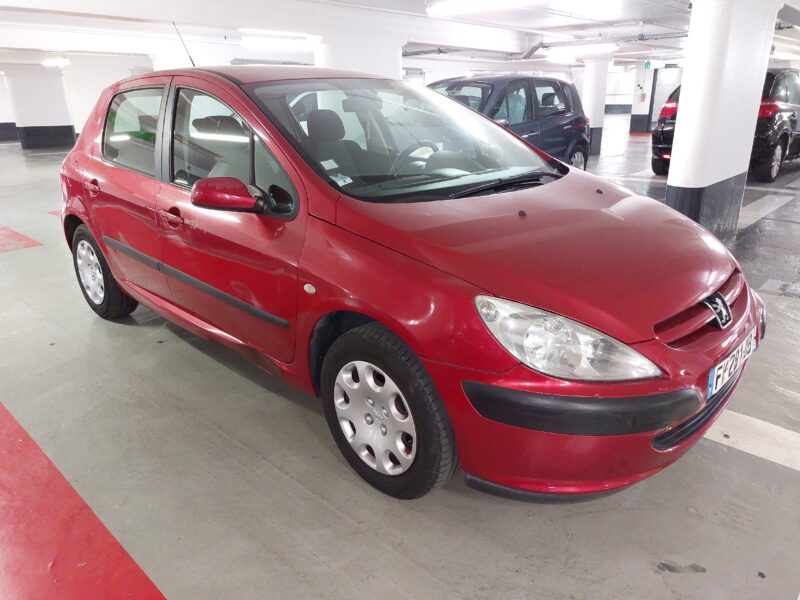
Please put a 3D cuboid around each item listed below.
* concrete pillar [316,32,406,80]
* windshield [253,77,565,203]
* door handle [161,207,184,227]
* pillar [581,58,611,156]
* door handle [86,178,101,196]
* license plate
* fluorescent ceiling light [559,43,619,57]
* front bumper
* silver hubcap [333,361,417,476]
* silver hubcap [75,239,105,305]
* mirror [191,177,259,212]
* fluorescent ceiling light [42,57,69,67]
[{"bbox_3d":[-0.566,-2.531,8.196,0.280,2.150,1.520,17,25,40],"label":"concrete pillar"},{"bbox_3d":[0.047,-0.794,2.707,1.440,0.130,1.060,-19,54,-44],"label":"windshield"},{"bbox_3d":[-1.064,-0.393,2.692,0.200,0.085,0.055,17,26,41],"label":"door handle"},{"bbox_3d":[4.171,-4.148,12.490,0.370,2.020,0.500,17,26,41],"label":"pillar"},{"bbox_3d":[-1.747,-0.645,3.296,0.190,0.085,0.055,17,26,41],"label":"door handle"},{"bbox_3d":[1.133,0.201,1.967,0.020,0.110,0.520,9,20,43],"label":"license plate"},{"bbox_3d":[3.502,-4.683,10.785,1.220,0.110,0.130,17,25,40],"label":"fluorescent ceiling light"},{"bbox_3d":[0.906,0.205,2.158,0.630,0.480,1.700,17,26,41],"label":"front bumper"},{"bbox_3d":[-0.091,0.413,2.033,0.414,0.414,0.050,18,26,42],"label":"silver hubcap"},{"bbox_3d":[-1.985,-0.176,3.725,0.414,0.414,0.050,17,25,40],"label":"silver hubcap"},{"bbox_3d":[-0.654,-0.406,2.195,0.145,0.125,0.195,17,25,40],"label":"mirror"},{"bbox_3d":[-8.179,-5.613,13.628,1.200,0.120,0.160,17,26,41],"label":"fluorescent ceiling light"}]

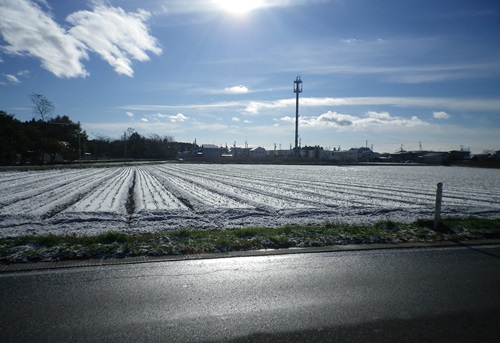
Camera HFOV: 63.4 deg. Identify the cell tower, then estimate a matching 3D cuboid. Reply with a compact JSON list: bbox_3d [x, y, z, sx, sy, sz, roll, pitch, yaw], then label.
[{"bbox_3d":[22.458,-25.253,190.000,4.000,39.701,4.000,1,2,0],"label":"cell tower"}]

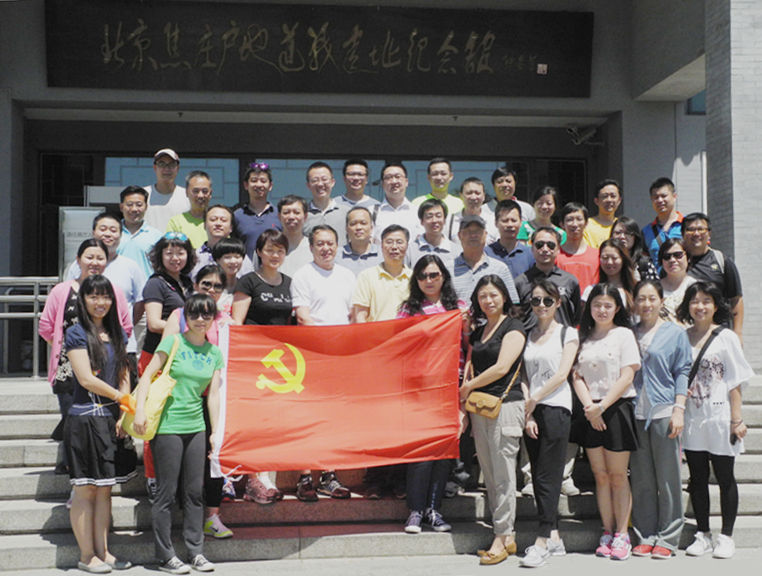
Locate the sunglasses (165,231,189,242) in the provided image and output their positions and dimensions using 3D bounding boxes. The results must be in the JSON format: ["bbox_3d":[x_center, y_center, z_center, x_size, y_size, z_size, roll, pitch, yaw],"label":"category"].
[{"bbox_3d":[-1.303,-0.325,6.330,0.145,0.052,0.130,5,21,-9],"label":"sunglasses"}]

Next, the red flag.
[{"bbox_3d":[-0.252,0.606,5.760,1.450,0.930,0.170,0,-2,-5],"label":"red flag"}]

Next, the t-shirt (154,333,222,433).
[{"bbox_3d":[-1.093,0.551,5.670,0.410,0.580,0.250,0,-2,-16],"label":"t-shirt"}]

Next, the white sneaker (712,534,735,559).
[{"bbox_3d":[2.050,1.546,5.930,0.098,0.110,0.250,-1,-2,21],"label":"white sneaker"}]

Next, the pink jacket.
[{"bbox_3d":[-1.823,0.275,6.130,0.560,0.660,0.300,0,-1,-12],"label":"pink jacket"}]

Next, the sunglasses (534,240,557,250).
[{"bbox_3d":[1.064,-0.273,6.420,0.143,0.052,0.135,0,-1,7],"label":"sunglasses"}]

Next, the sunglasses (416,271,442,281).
[{"bbox_3d":[0.293,-0.070,6.000,0.150,0.054,0.135,0,-1,1],"label":"sunglasses"}]

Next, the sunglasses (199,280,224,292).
[{"bbox_3d":[-1.024,-0.009,6.020,0.142,0.050,0.130,10,-2,-14],"label":"sunglasses"}]

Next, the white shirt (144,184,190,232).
[{"bbox_3d":[-1.638,-0.456,7.620,0.460,0.660,0.250,0,-2,-7],"label":"white shirt"}]

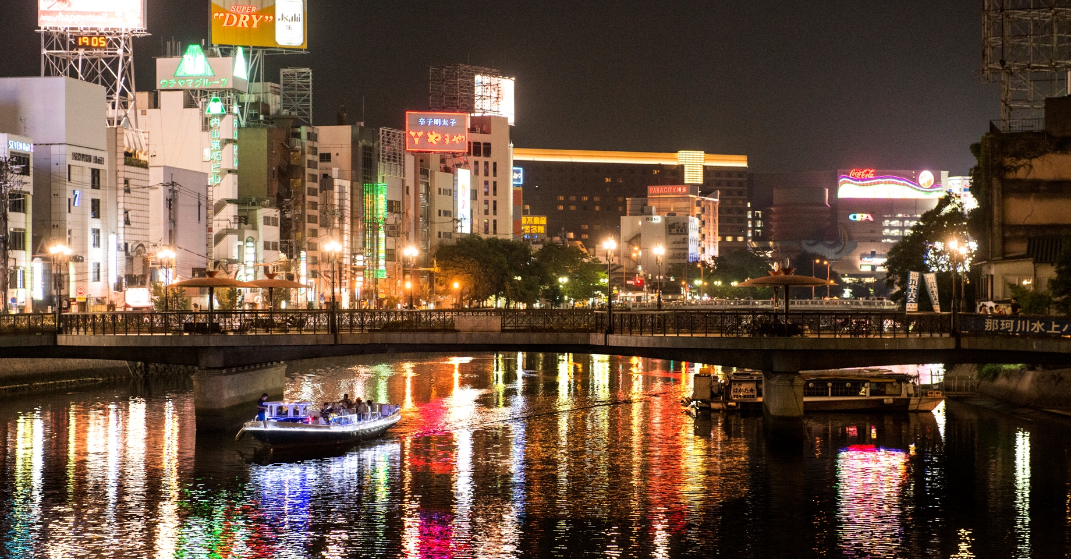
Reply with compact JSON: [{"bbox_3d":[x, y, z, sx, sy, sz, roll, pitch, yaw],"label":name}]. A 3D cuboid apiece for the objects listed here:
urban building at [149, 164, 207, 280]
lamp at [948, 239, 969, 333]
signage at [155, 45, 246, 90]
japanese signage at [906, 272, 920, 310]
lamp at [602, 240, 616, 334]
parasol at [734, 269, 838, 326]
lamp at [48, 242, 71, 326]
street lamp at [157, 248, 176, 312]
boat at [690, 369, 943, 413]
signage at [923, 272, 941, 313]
[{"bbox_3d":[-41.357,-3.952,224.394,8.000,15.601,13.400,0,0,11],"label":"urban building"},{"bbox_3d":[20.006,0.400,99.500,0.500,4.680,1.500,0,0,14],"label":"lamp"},{"bbox_3d":[-38.786,-24.337,242.461,9.300,5.100,5.200,0,0,11],"label":"signage"},{"bbox_3d":[16.958,0.533,93.500,0.560,1.800,0.060,4,0,12],"label":"japanese signage"},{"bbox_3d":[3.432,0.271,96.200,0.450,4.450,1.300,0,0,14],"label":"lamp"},{"bbox_3d":[11.299,0.939,93.500,4.620,2.900,4.620,0,0,14],"label":"parasol"},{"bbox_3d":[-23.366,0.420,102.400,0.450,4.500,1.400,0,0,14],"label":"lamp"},{"bbox_3d":[-19.930,0.515,112.500,0.850,4.600,0.850,0,0,12],"label":"street lamp"},{"bbox_3d":[15.118,5.984,112.000,13.400,2.350,3.000,0,0,7],"label":"boat"},{"bbox_3d":[17.652,0.577,92.700,0.600,1.800,0.100,-10,0,14],"label":"signage"}]

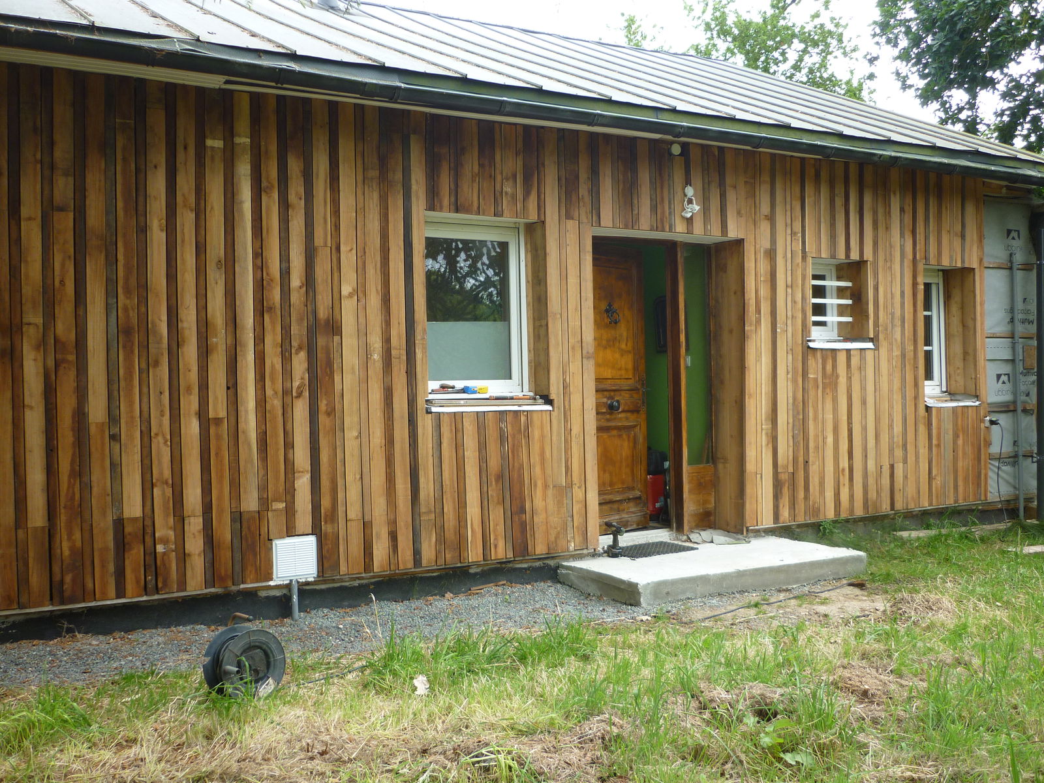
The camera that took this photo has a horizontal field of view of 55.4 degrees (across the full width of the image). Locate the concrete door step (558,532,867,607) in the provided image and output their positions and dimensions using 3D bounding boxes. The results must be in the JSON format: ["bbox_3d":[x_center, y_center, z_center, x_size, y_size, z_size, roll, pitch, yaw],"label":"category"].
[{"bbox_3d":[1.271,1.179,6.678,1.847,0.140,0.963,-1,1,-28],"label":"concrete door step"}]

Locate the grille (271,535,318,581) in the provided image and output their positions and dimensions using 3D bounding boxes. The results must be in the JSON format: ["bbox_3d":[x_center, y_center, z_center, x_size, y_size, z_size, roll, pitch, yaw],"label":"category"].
[{"bbox_3d":[-1.302,0.961,5.743,0.249,0.237,0.030,-1,1,-28],"label":"grille"}]

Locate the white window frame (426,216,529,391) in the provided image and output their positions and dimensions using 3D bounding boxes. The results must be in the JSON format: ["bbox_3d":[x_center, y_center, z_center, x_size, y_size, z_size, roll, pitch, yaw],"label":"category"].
[{"bbox_3d":[-0.366,-0.564,6.617,0.881,1.157,0.070,-1,1,-28],"label":"white window frame"}]

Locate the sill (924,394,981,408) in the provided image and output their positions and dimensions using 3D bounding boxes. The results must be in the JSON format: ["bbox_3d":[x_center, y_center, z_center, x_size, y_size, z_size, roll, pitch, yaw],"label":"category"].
[{"bbox_3d":[3.549,0.077,8.468,0.695,0.088,0.353,-1,1,-28],"label":"sill"}]

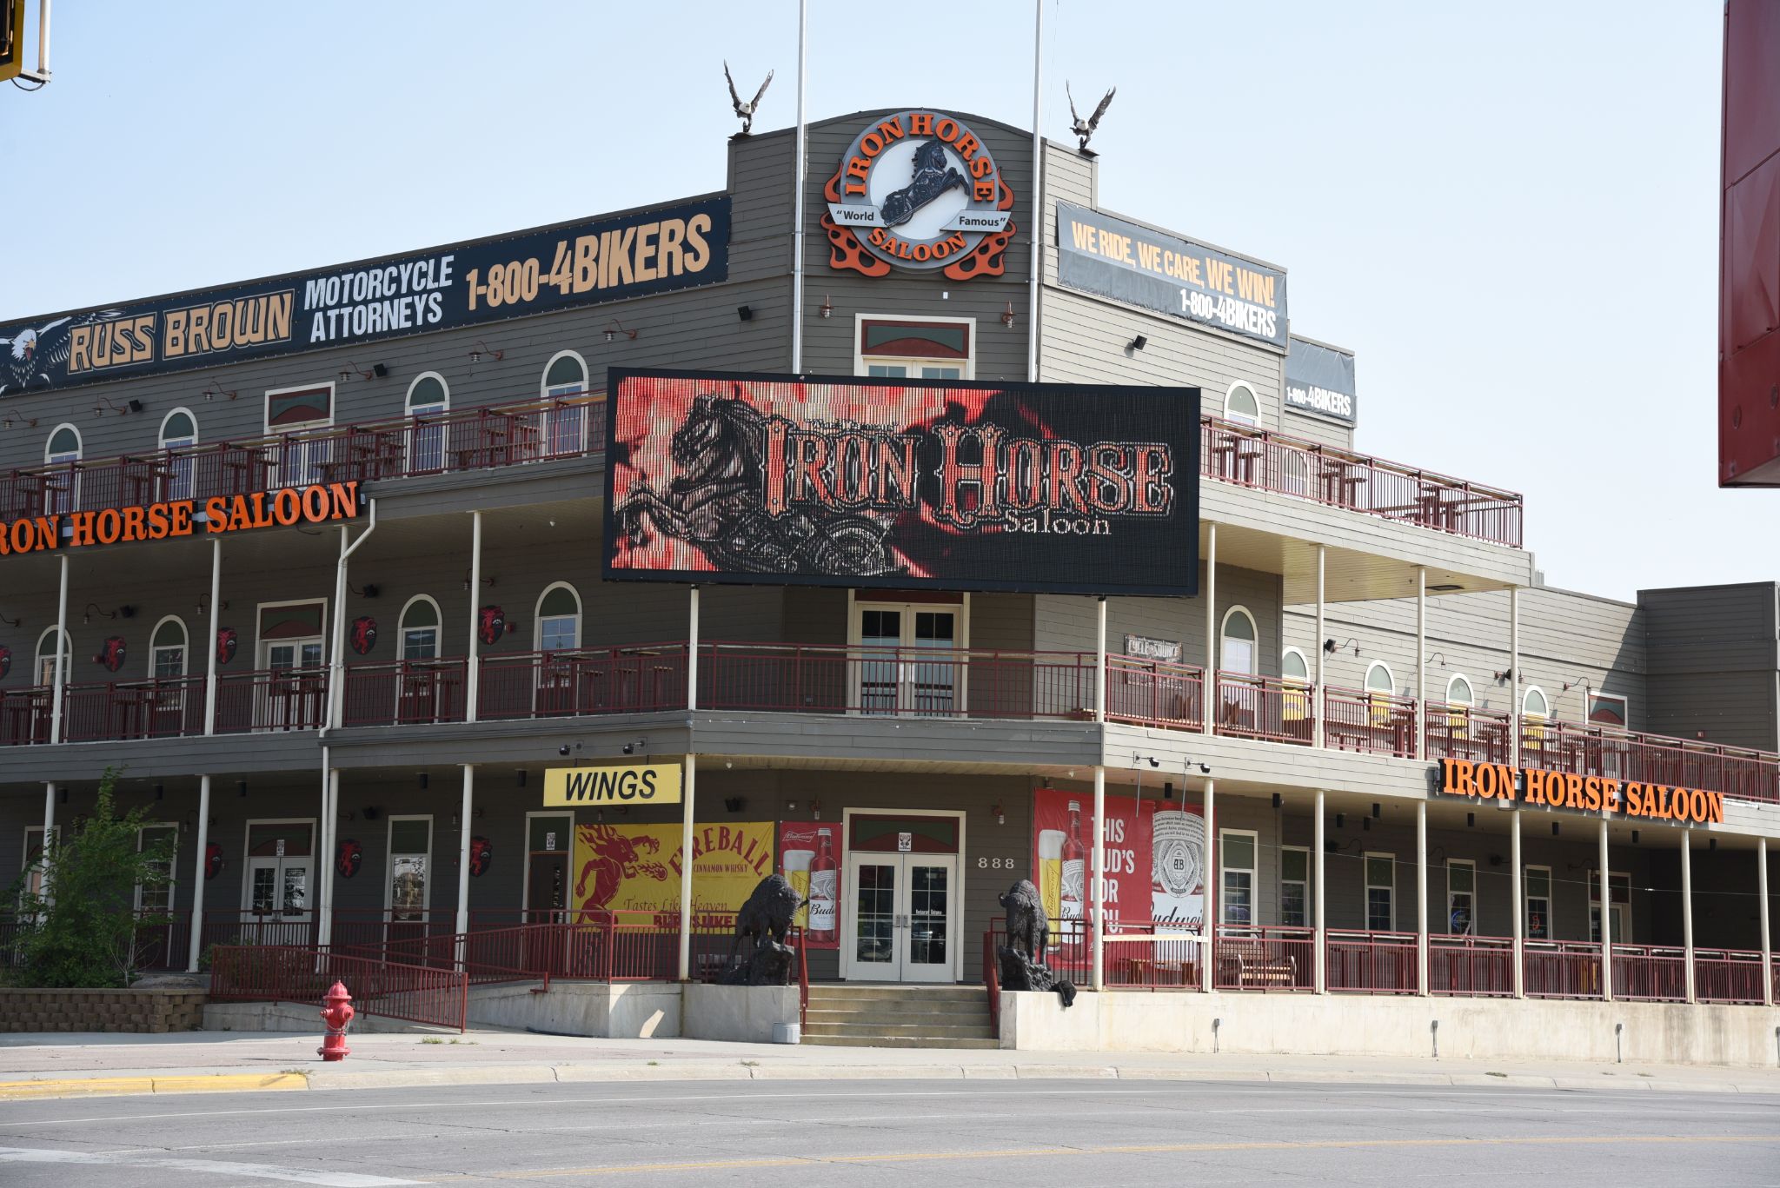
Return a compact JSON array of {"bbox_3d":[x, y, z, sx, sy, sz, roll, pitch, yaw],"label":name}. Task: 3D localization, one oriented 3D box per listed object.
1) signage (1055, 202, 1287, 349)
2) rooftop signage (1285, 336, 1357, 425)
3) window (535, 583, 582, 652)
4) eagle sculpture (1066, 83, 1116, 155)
[{"bbox_3d":[5.255,-5.779,55.995,0.080,1.480,7.100,-4,-9,40],"label":"signage"},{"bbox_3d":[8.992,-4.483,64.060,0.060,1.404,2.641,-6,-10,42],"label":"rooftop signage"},{"bbox_3d":[-6.000,0.713,55.422,1.170,1.860,0.100,-4,-9,40],"label":"window"},{"bbox_3d":[3.527,-8.337,53.821,0.820,1.255,0.600,3,-8,-17],"label":"eagle sculpture"}]

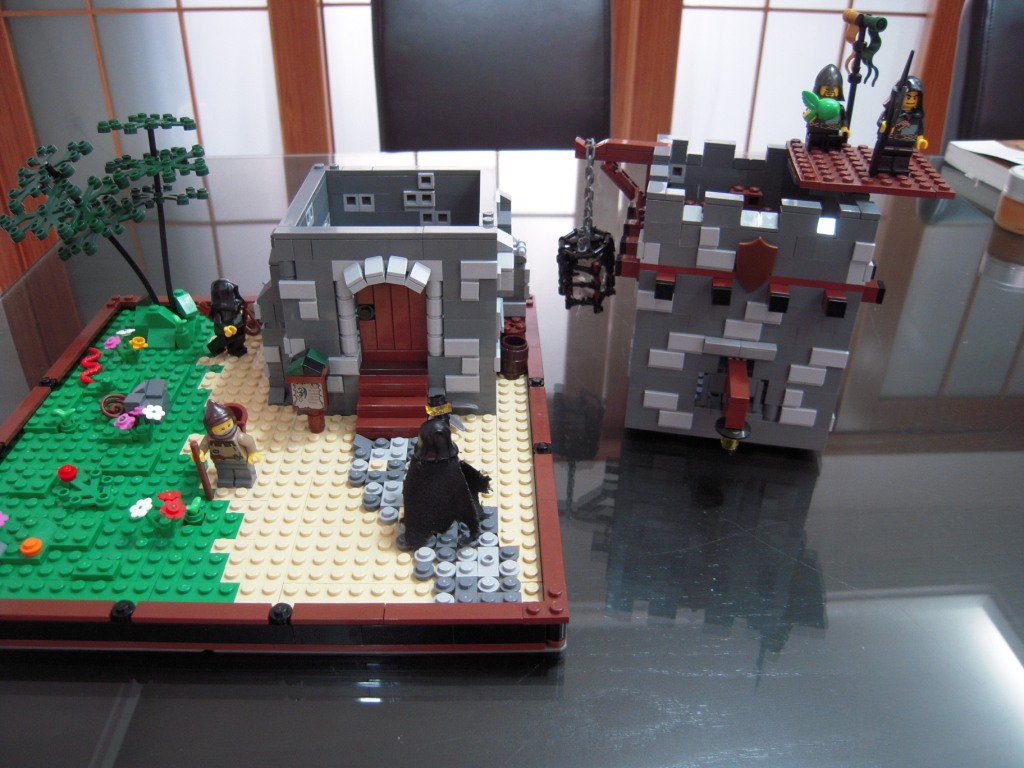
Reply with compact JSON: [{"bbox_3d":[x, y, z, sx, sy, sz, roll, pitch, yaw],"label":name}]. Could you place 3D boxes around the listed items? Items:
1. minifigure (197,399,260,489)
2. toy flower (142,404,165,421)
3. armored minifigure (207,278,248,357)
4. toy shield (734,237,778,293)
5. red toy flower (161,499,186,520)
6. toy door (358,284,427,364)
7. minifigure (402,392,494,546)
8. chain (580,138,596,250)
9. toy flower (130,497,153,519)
[{"bbox_3d":[-0.117,0.024,0.347,0.025,0.042,0.018,0,32,-2],"label":"minifigure"},{"bbox_3d":[-0.162,0.013,0.374,0.010,0.004,0.010,47,38,-6],"label":"toy flower"},{"bbox_3d":[-0.151,-0.035,0.443,0.018,0.043,0.021,17,35,25],"label":"armored minifigure"},{"bbox_3d":[0.103,-0.051,0.354,0.017,0.026,0.005,7,32,9],"label":"toy shield"},{"bbox_3d":[-0.130,0.048,0.317,0.010,0.004,0.010,18,50,-23],"label":"red toy flower"},{"bbox_3d":[-0.055,-0.030,0.387,0.032,0.046,0.006,0,32,-2],"label":"toy door"},{"bbox_3d":[-0.025,0.033,0.323,0.034,0.053,0.028,1,32,0],"label":"minifigure"},{"bbox_3d":[0.039,-0.098,0.431,0.006,0.060,0.006,7,32,9],"label":"chain"},{"bbox_3d":[-0.142,0.048,0.317,0.010,0.004,0.010,-45,39,4],"label":"toy flower"}]

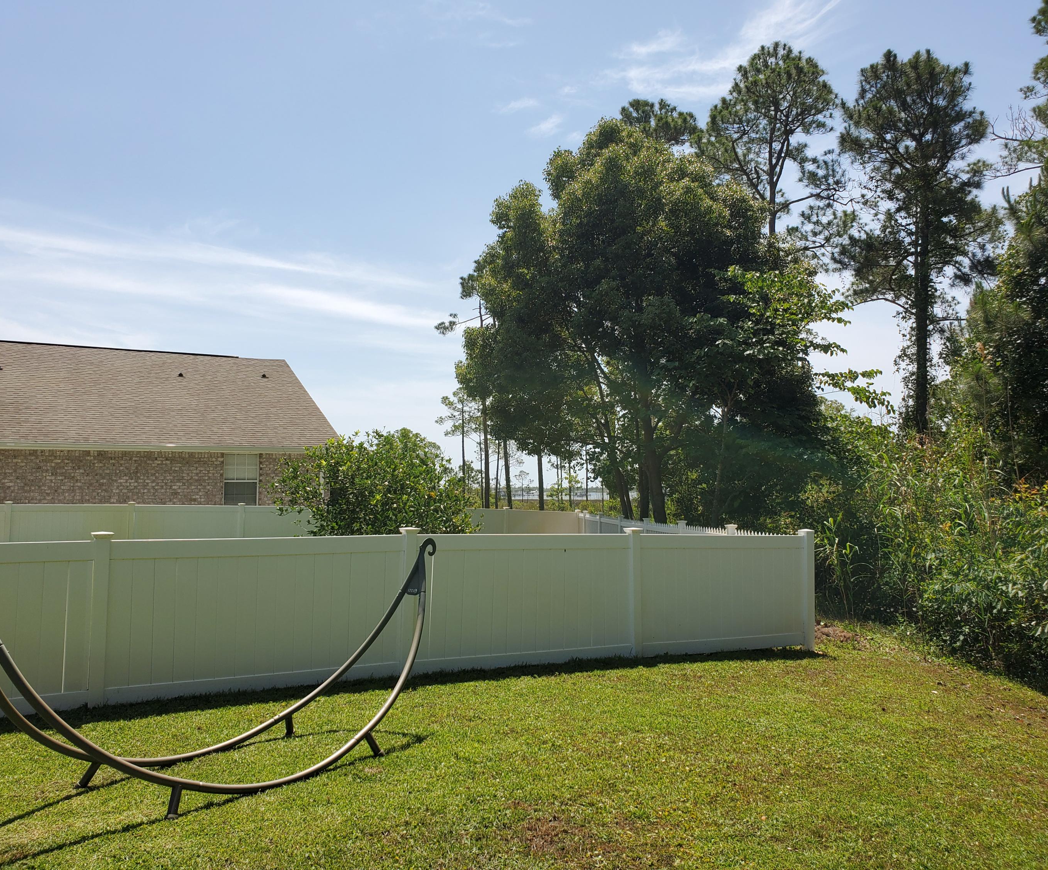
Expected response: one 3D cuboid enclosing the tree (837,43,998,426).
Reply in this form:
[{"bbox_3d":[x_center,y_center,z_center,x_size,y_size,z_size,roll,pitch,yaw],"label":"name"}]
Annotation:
[{"bbox_3d":[9.966,-3.650,22.000,3.900,12.200,3.900,-1,-4,25],"label":"tree"}]

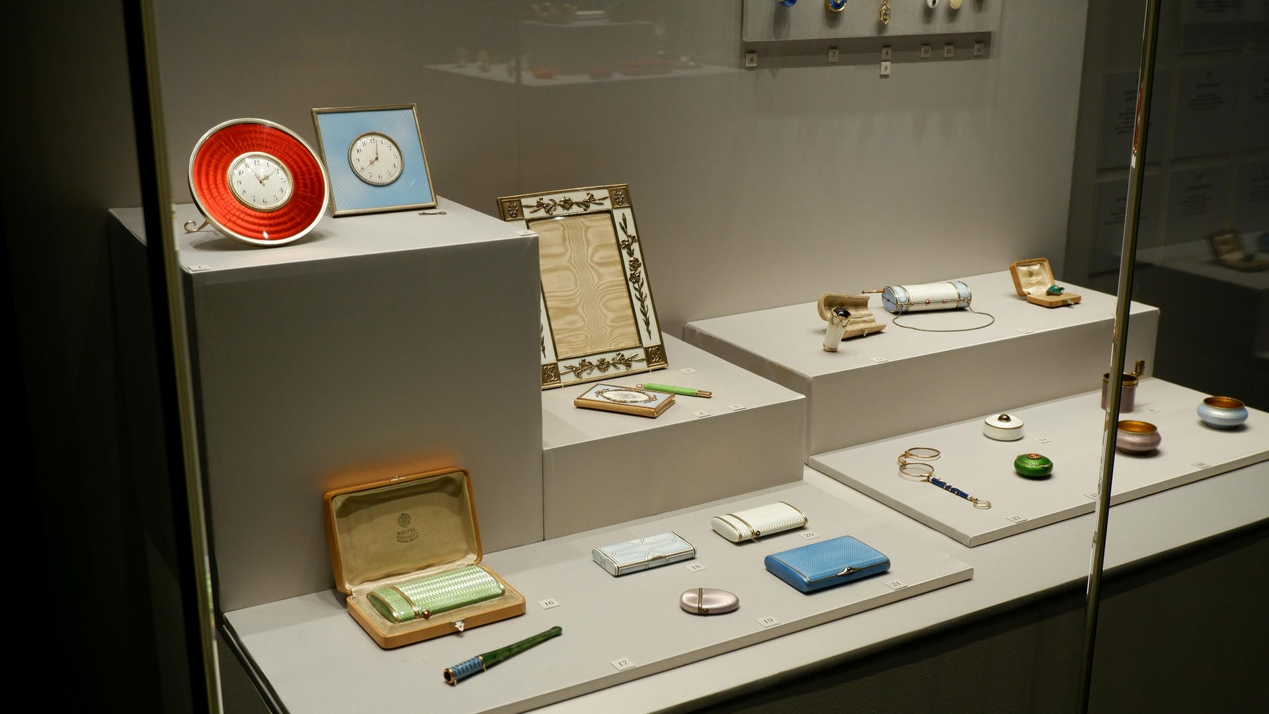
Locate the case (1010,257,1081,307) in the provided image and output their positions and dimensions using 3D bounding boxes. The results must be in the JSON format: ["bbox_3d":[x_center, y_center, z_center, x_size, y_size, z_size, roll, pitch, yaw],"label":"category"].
[{"bbox_3d":[0.540,-0.097,1.675,0.060,0.046,0.071,-9,19,-29],"label":"case"}]

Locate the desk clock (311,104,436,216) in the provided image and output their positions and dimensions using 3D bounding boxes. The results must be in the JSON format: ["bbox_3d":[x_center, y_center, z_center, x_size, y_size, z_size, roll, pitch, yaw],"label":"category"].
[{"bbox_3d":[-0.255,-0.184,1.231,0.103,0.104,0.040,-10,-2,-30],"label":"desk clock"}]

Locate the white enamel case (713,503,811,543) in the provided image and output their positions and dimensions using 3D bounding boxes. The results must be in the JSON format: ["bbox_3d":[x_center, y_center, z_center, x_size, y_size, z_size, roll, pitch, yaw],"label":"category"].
[{"bbox_3d":[0.120,0.158,1.222,0.076,0.017,0.054,-10,19,-30],"label":"white enamel case"}]

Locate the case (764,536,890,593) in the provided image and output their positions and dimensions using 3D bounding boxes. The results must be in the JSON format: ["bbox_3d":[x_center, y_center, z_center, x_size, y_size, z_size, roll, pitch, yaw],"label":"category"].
[{"bbox_3d":[0.168,0.181,1.116,0.098,0.018,0.063,-9,19,-29],"label":"case"}]

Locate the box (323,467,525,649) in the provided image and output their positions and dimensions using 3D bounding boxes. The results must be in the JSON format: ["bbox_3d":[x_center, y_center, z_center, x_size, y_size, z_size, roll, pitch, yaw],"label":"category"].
[{"bbox_3d":[-0.172,0.162,1.055,0.124,0.087,0.123,-9,19,-29],"label":"box"}]

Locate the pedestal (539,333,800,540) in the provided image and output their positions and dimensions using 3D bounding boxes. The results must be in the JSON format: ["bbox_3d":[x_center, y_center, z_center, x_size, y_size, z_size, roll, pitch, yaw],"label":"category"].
[{"bbox_3d":[-0.030,0.068,1.369,0.296,0.088,0.306,-9,19,-29],"label":"pedestal"}]

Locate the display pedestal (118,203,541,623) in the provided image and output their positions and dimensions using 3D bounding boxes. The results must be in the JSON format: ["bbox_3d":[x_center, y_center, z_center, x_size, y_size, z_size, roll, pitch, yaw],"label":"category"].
[{"bbox_3d":[-0.286,0.014,1.202,0.291,0.285,0.308,-9,19,-29],"label":"display pedestal"}]

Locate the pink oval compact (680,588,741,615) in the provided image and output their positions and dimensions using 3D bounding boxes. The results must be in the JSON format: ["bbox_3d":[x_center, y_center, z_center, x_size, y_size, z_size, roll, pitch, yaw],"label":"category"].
[{"bbox_3d":[0.062,0.202,1.056,0.049,0.011,0.039,0,17,1],"label":"pink oval compact"}]

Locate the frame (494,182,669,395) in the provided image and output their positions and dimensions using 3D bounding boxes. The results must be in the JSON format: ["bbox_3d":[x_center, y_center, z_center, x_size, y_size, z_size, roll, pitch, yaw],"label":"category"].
[{"bbox_3d":[-0.063,-0.074,1.392,0.159,0.206,0.043,-10,-2,-30],"label":"frame"}]

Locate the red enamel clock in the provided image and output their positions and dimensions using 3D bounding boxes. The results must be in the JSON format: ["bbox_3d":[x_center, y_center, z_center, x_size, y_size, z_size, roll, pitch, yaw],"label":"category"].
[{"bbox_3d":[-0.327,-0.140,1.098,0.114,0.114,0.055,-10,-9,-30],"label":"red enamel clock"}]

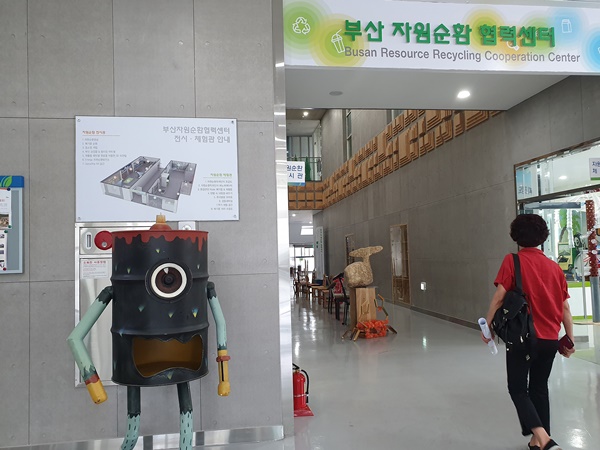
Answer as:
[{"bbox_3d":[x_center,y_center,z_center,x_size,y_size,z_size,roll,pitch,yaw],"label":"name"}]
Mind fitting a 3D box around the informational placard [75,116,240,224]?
[{"bbox_3d":[-1.075,-0.424,3.446,1.195,0.795,0.020,-1,-2,-8],"label":"informational placard"}]

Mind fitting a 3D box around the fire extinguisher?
[{"bbox_3d":[-0.017,1.453,4.062,0.240,0.460,0.250,-1,-2,-8],"label":"fire extinguisher"}]

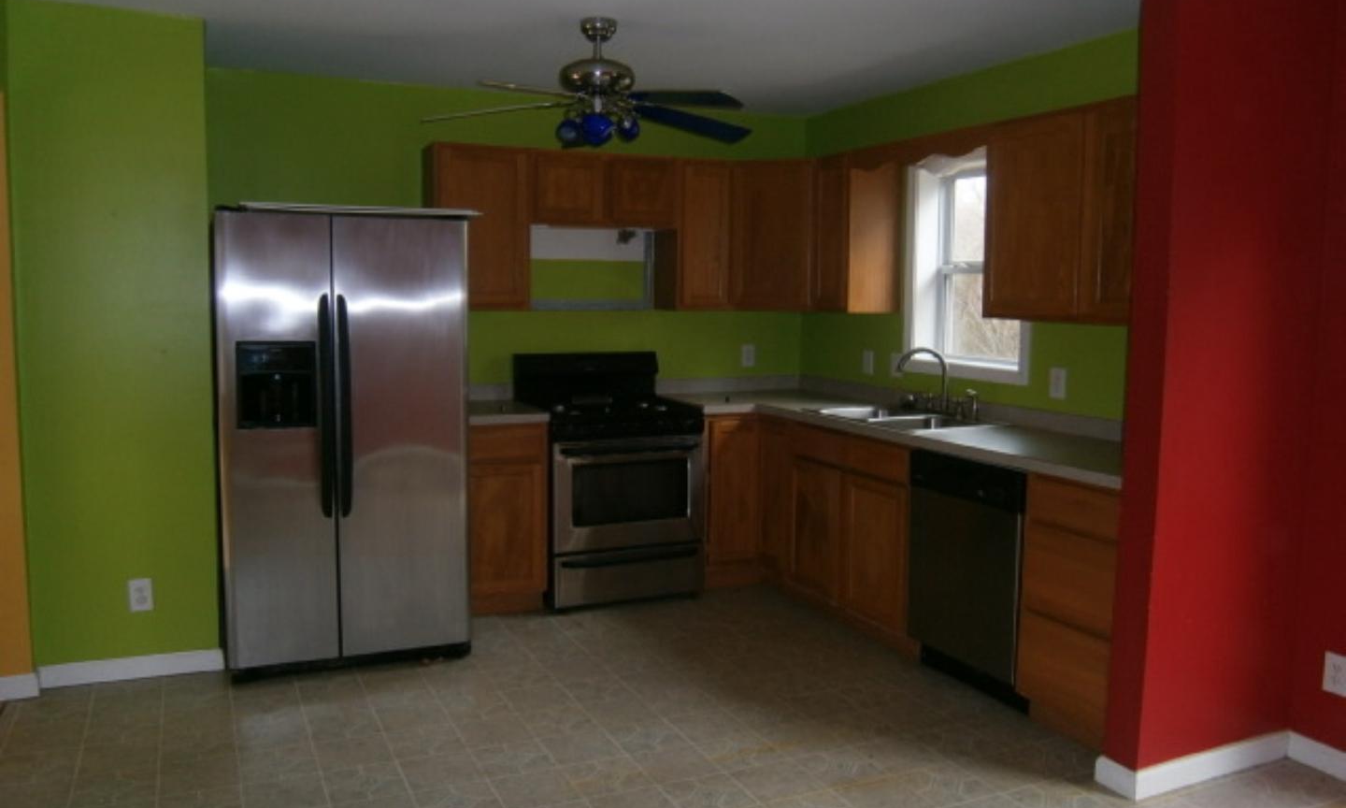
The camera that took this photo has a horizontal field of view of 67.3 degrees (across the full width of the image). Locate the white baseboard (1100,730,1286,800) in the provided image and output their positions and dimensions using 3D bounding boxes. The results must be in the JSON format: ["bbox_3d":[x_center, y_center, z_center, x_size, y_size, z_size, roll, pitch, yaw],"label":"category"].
[{"bbox_3d":[1.629,1.097,3.132,0.689,0.088,0.138,-2,6,-25],"label":"white baseboard"}]

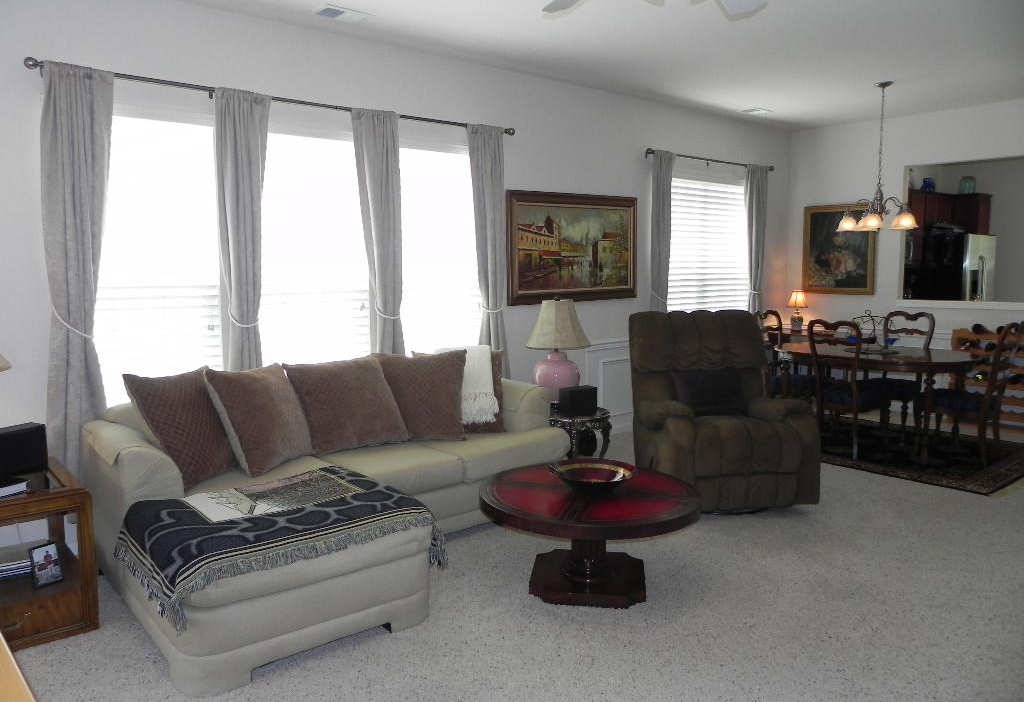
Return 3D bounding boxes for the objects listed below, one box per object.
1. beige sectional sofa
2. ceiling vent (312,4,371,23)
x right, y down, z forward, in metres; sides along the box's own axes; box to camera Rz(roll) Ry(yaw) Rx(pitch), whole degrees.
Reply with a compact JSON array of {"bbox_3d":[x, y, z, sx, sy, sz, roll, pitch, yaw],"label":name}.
[{"bbox_3d":[-0.604,0.617,3.771,2.360,0.780,1.520,-5,8,-38],"label":"beige sectional sofa"},{"bbox_3d":[-0.901,-1.794,4.122,0.285,0.020,0.180,-6,9,-42],"label":"ceiling vent"}]

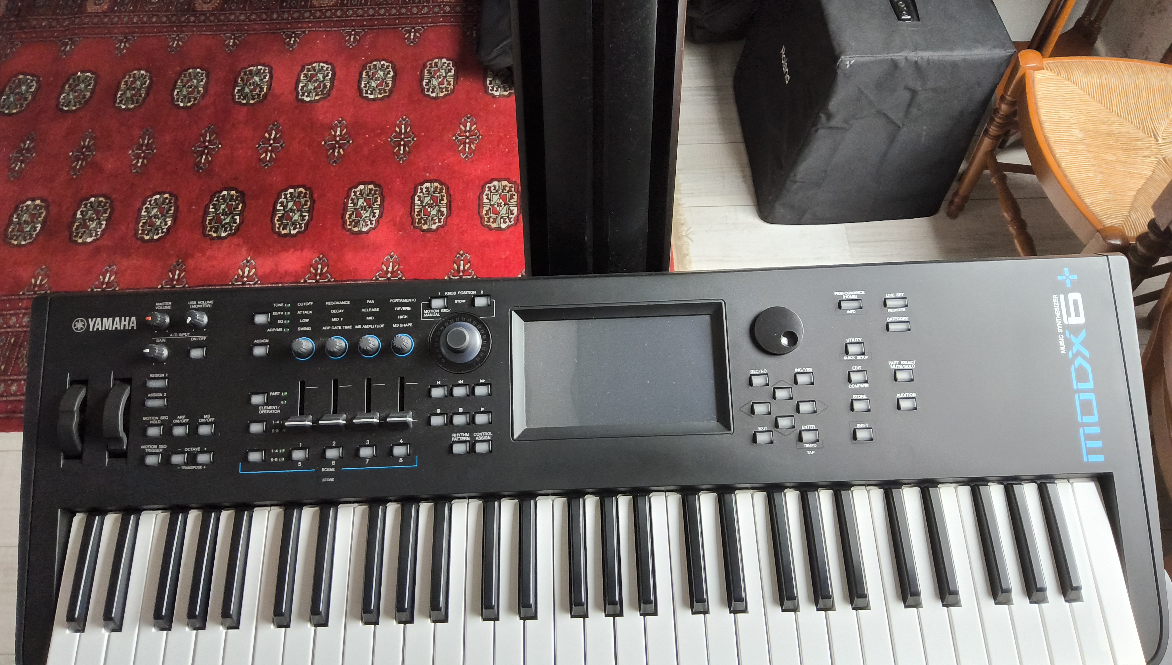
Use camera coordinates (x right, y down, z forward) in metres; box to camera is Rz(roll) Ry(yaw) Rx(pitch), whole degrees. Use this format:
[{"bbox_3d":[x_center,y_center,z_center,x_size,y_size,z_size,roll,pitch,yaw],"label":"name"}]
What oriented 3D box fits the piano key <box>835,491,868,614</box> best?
[{"bbox_3d":[0.212,0.170,0.671,0.013,0.012,0.093,-2,68,1],"label":"piano key"}]

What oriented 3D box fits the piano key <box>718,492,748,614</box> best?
[{"bbox_3d":[0.118,0.175,0.673,0.013,0.013,0.091,-2,68,1],"label":"piano key"}]

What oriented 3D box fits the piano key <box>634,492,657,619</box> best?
[{"bbox_3d":[0.047,0.176,0.673,0.013,0.013,0.093,-2,68,1],"label":"piano key"}]

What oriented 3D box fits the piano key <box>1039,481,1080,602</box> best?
[{"bbox_3d":[0.377,0.165,0.668,0.013,0.013,0.091,-2,68,1],"label":"piano key"}]

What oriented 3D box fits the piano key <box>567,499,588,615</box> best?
[{"bbox_3d":[-0.006,0.178,0.674,0.013,0.013,0.093,-2,68,1],"label":"piano key"}]

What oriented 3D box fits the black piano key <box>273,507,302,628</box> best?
[{"bbox_3d":[-0.241,0.187,0.680,0.013,0.012,0.093,-2,68,1],"label":"black piano key"}]

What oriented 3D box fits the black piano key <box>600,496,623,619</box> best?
[{"bbox_3d":[0.021,0.178,0.675,0.013,0.013,0.091,-2,68,1],"label":"black piano key"}]

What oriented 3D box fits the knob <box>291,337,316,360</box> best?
[{"bbox_3d":[-0.238,0.012,0.708,0.017,0.015,0.017,-2,78,1],"label":"knob"}]

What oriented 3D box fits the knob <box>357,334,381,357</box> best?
[{"bbox_3d":[-0.178,0.010,0.690,0.018,0.015,0.018,-2,79,1],"label":"knob"}]

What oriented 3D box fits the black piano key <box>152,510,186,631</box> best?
[{"bbox_3d":[-0.336,0.191,0.681,0.013,0.011,0.094,-2,69,1],"label":"black piano key"}]

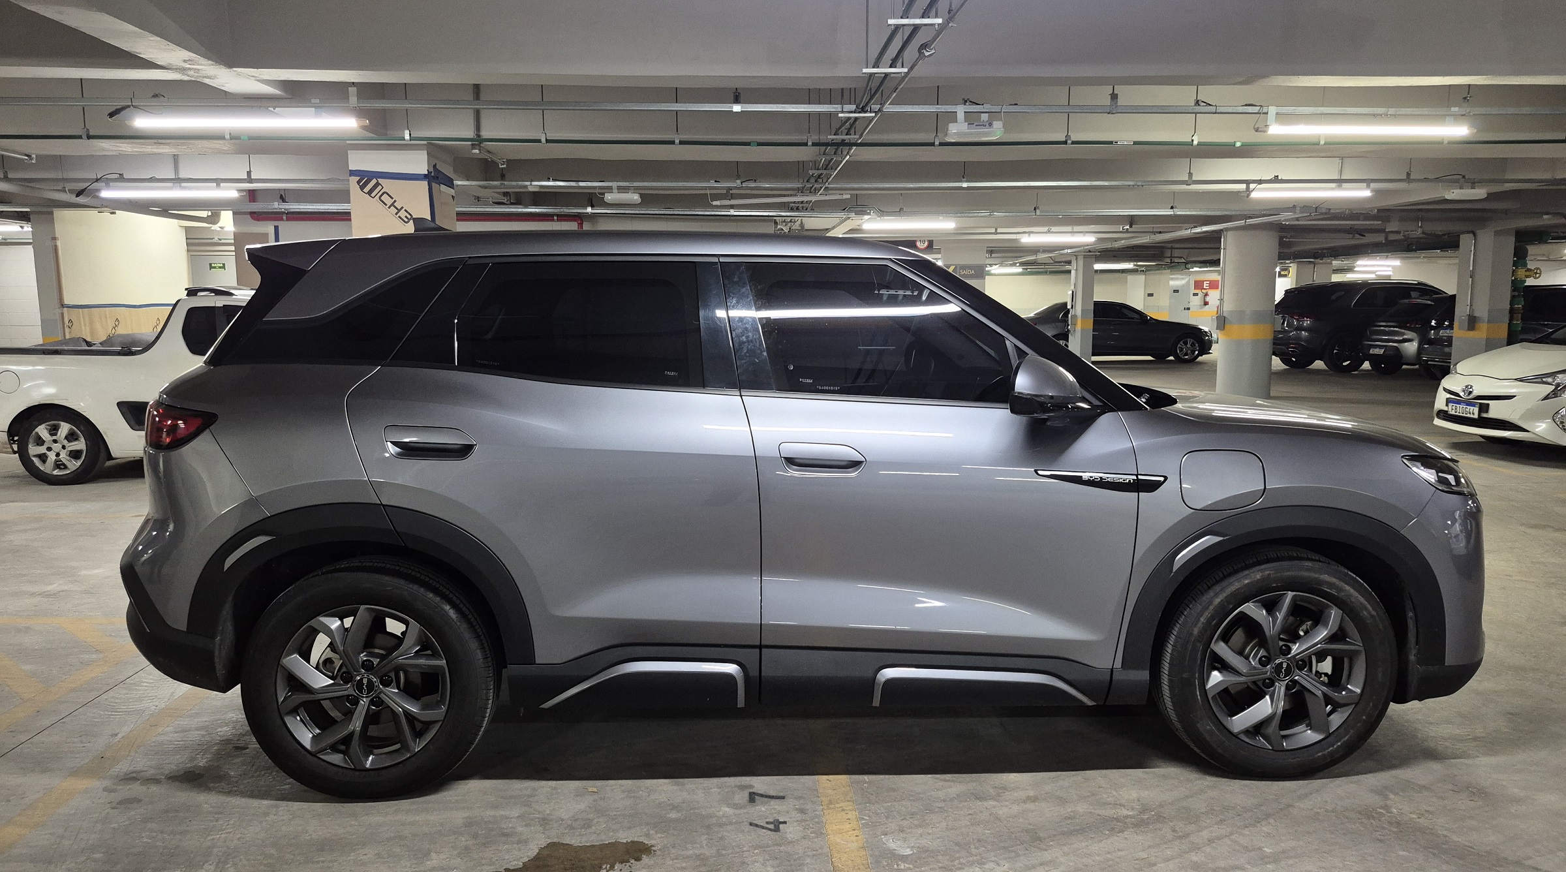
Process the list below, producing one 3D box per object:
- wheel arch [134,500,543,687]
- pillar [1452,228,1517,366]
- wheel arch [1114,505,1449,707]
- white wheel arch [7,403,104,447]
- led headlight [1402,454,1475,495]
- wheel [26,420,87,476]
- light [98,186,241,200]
[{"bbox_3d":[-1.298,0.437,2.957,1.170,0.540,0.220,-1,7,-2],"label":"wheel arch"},{"bbox_3d":[10.552,-1.849,15.705,0.340,2.470,0.690,-1,7,-3],"label":"pillar"},{"bbox_3d":[1.416,0.476,3.005,0.960,0.595,0.150,0,7,-2],"label":"wheel arch"},{"bbox_3d":[-5.803,-0.091,8.322,0.740,0.370,0.120,-1,7,-4],"label":"white wheel arch"},{"bbox_3d":[1.977,0.113,3.192,0.400,0.150,0.380,0,7,-2],"label":"led headlight"},{"bbox_3d":[-5.809,0.093,8.395,0.445,0.445,0.170,-1,7,-4],"label":"wheel"},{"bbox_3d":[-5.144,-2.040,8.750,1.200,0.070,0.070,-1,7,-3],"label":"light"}]

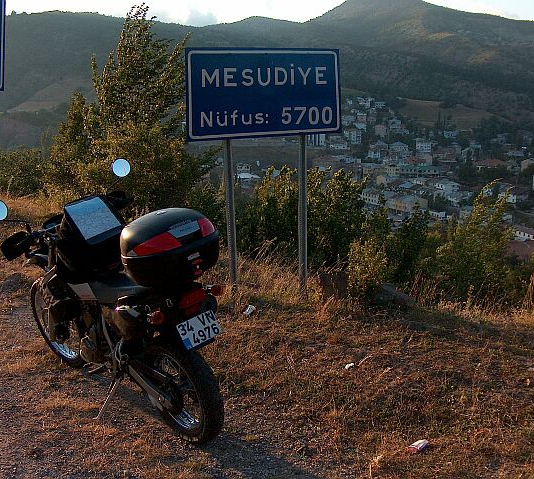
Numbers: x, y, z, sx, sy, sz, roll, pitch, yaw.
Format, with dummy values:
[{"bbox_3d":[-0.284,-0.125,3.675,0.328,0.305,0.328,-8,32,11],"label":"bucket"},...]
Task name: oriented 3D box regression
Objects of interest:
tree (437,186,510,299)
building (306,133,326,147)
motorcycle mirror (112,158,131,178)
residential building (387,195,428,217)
[{"bbox_3d":[2.719,0.079,9.000,1.000,1.650,1.000,3,11,16],"label":"tree"},{"bbox_3d":[45.688,-93.622,640.000,18.500,14.000,12.000,0,11,0],"label":"building"},{"bbox_3d":[-0.896,-0.441,4.220,0.117,0.117,0.040,-5,2,-24],"label":"motorcycle mirror"},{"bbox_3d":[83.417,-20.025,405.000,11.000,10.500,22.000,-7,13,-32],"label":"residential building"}]

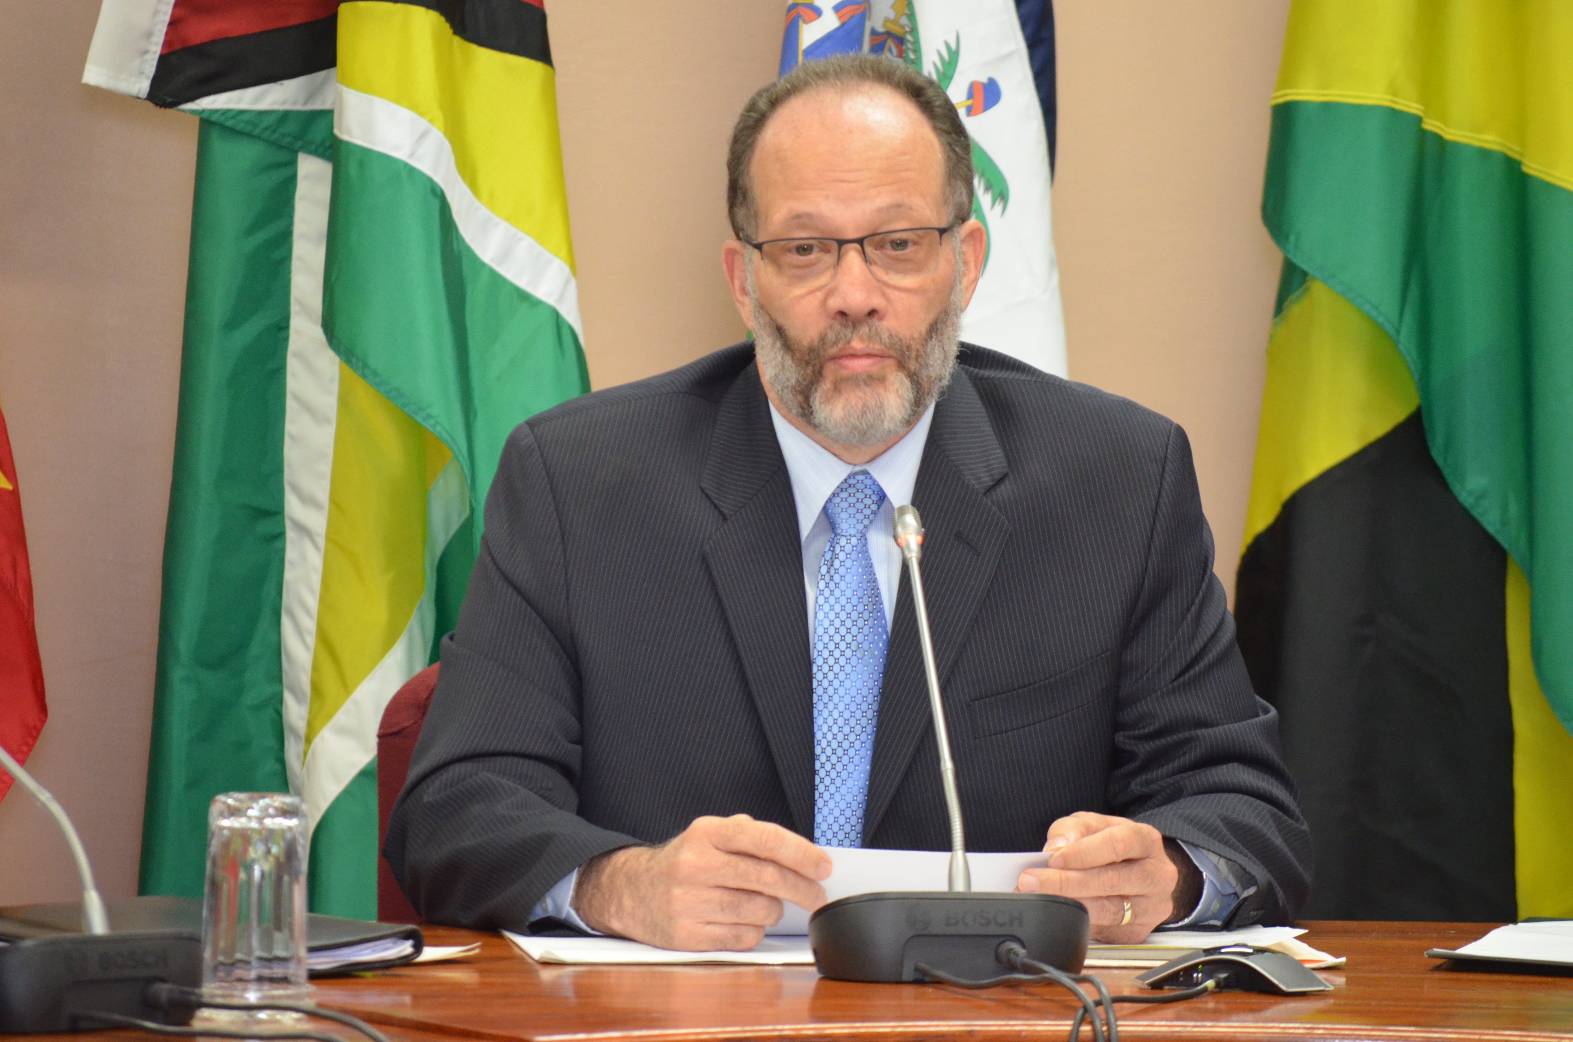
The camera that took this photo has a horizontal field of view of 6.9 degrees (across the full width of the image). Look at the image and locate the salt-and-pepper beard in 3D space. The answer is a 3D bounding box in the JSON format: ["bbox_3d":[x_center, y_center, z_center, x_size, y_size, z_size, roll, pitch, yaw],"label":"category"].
[{"bbox_3d":[0.050,-0.118,9.260,0.150,0.130,0.110,-2,5,0],"label":"salt-and-pepper beard"}]

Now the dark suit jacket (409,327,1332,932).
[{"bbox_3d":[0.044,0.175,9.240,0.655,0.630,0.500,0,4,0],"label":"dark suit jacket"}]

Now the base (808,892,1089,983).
[{"bbox_3d":[0.109,0.279,8.850,0.190,0.061,0.125,0,5,-10],"label":"base"}]

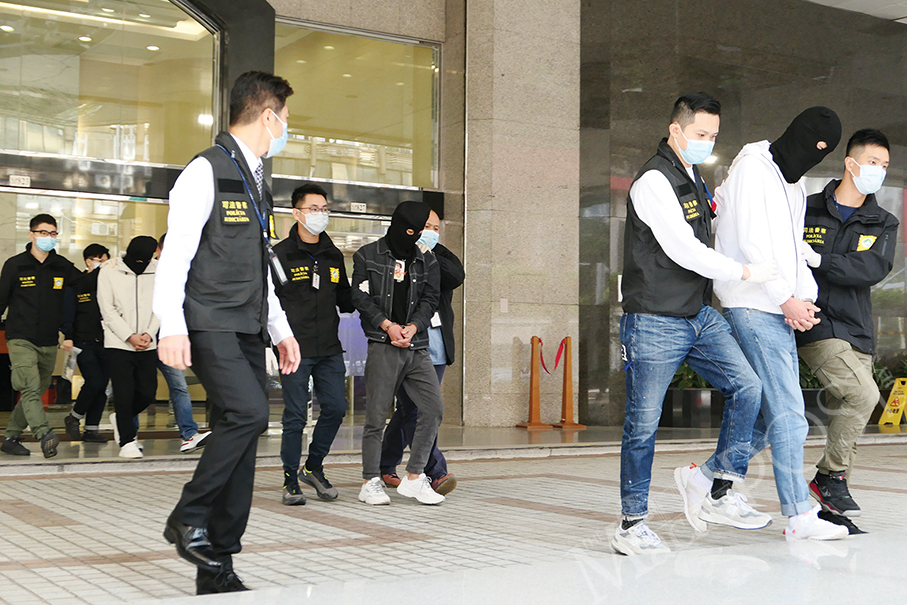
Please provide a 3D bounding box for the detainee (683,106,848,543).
[{"bbox_3d":[1.274,0.090,5.350,0.650,1.780,0.500,-1,-3,28],"label":"detainee"}]

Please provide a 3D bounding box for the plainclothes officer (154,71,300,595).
[{"bbox_3d":[-0.747,0.104,4.330,0.440,1.742,0.500,-1,-3,35],"label":"plainclothes officer"}]

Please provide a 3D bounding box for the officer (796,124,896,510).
[{"bbox_3d":[1.695,0.129,5.650,0.520,1.759,0.480,3,-4,-42],"label":"officer"}]

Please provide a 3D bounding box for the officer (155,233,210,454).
[{"bbox_3d":[-2.052,0.308,9.850,0.500,1.669,0.500,3,-3,-40],"label":"officer"}]

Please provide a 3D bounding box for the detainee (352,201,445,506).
[{"bbox_3d":[-0.293,0.276,7.100,0.520,1.658,0.470,2,-3,-28],"label":"detainee"}]

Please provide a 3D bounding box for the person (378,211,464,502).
[{"bbox_3d":[-0.183,0.281,7.720,0.560,1.667,0.500,2,-3,-32],"label":"person"}]

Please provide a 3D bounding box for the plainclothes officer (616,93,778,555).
[{"bbox_3d":[0.936,0.083,5.070,0.600,1.792,0.550,-1,-3,30],"label":"plainclothes officer"}]

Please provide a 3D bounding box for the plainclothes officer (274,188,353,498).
[{"bbox_3d":[-0.766,0.223,7.120,0.500,1.750,0.430,2,-3,-25],"label":"plainclothes officer"}]

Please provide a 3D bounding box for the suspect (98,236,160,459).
[{"bbox_3d":[-2.312,0.321,9.350,0.500,1.584,0.430,1,-3,-20],"label":"suspect"}]

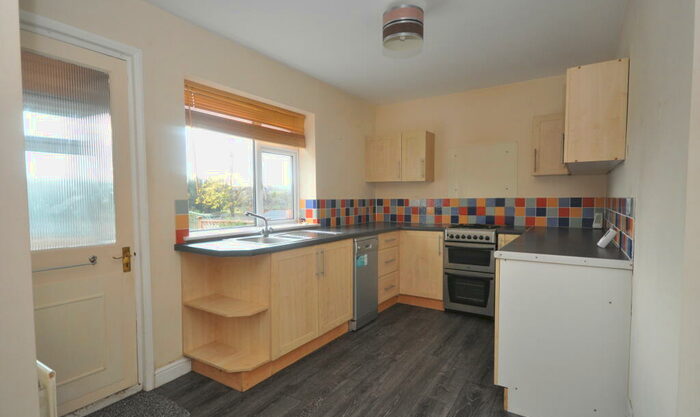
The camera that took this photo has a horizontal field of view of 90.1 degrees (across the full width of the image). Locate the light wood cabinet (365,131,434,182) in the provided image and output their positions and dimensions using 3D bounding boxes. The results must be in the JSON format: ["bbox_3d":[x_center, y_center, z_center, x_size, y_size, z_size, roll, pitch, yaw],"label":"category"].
[{"bbox_3d":[0.625,-0.622,4.435,0.821,0.597,0.311,1,2,33],"label":"light wood cabinet"}]

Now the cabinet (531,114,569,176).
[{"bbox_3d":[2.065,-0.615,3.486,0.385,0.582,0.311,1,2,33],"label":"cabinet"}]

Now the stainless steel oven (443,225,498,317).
[{"bbox_3d":[1.360,0.646,3.771,0.494,0.895,0.600,1,2,33],"label":"stainless steel oven"}]

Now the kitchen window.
[{"bbox_3d":[-0.913,-0.379,3.188,0.180,1.130,1.435,1,2,33],"label":"kitchen window"}]

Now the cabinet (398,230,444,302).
[{"bbox_3d":[0.939,0.604,4.080,0.499,0.738,0.585,1,2,33],"label":"cabinet"}]

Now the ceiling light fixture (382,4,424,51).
[{"bbox_3d":[0.373,-1.246,2.434,0.280,0.190,0.280,0,1,0],"label":"ceiling light fixture"}]

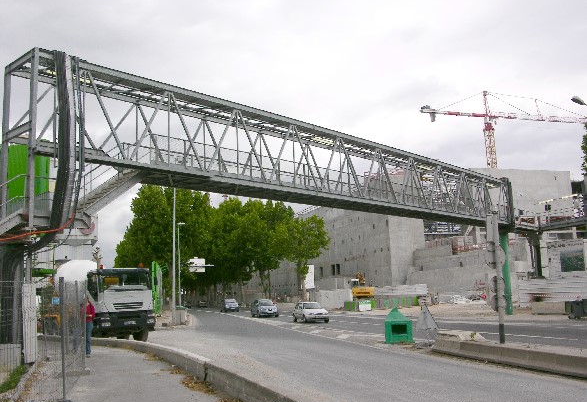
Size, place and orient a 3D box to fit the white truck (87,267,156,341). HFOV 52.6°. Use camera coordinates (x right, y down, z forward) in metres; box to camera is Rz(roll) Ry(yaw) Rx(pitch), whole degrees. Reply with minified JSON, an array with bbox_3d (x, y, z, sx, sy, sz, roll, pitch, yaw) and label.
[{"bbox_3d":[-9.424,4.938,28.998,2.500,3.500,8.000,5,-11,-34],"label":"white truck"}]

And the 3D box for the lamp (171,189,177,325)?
[{"bbox_3d":[-7.908,3.136,39.600,1.200,9.800,0.350,0,-9,-12],"label":"lamp"}]

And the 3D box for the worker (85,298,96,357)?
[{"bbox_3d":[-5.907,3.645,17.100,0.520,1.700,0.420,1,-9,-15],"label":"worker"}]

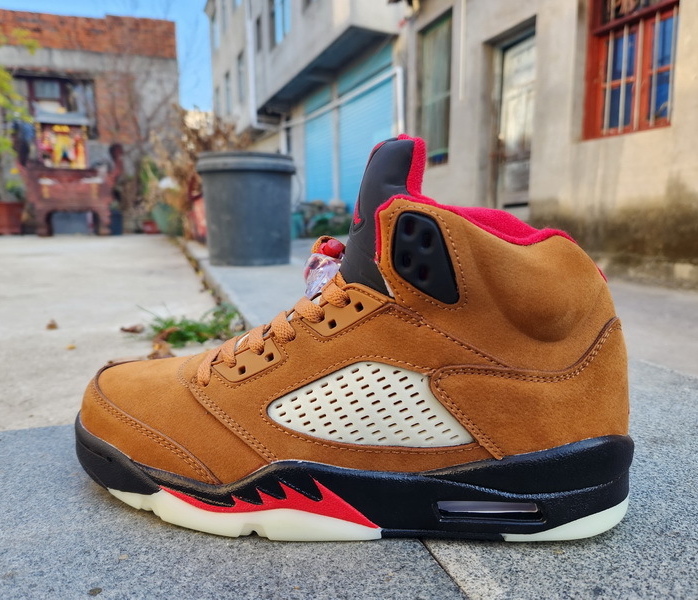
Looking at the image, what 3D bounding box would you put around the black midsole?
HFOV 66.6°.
[{"bbox_3d":[-0.001,0.080,0.290,0.302,0.049,0.108,0,9,3],"label":"black midsole"}]

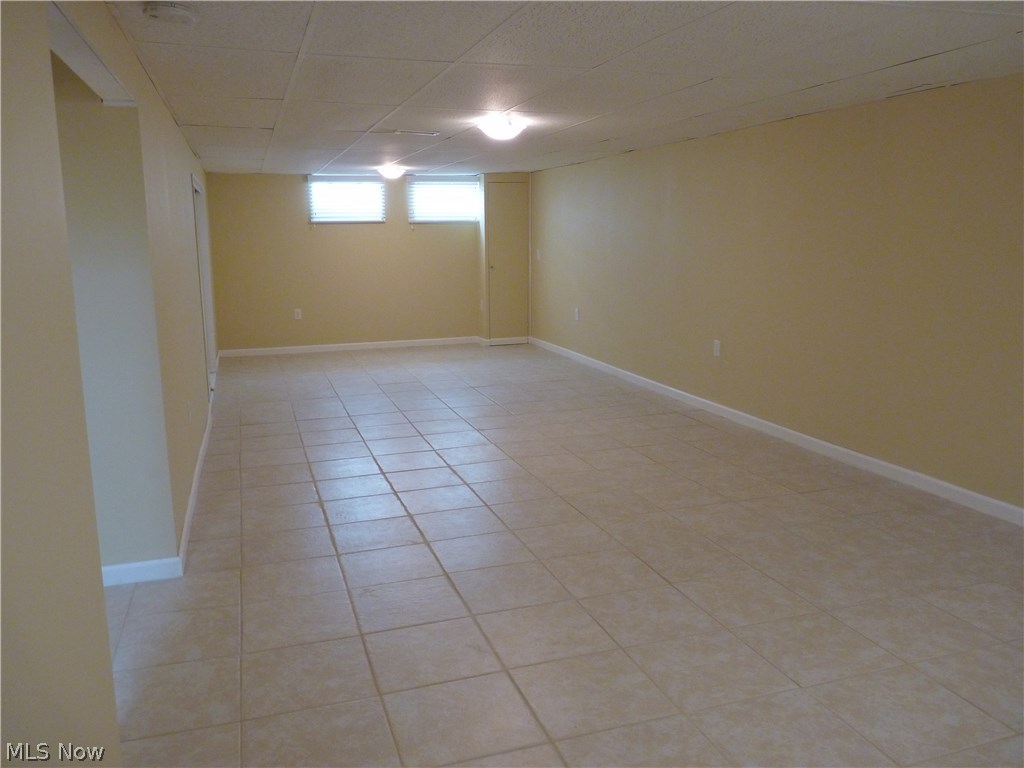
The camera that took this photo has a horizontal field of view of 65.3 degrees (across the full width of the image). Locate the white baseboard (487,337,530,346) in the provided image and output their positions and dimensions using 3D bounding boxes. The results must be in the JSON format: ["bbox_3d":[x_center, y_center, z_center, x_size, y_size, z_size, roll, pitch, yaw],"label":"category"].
[{"bbox_3d":[-0.040,-0.527,9.875,0.553,0.088,0.016,-4,11,-18],"label":"white baseboard"}]

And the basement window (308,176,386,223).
[{"bbox_3d":[-1.917,-2.159,9.360,0.886,0.539,0.060,-4,11,-18],"label":"basement window"}]

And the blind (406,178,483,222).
[{"bbox_3d":[-0.812,-2.246,9.723,0.894,0.555,0.060,-4,11,-18],"label":"blind"}]

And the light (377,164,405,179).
[{"bbox_3d":[-1.220,-2.157,8.105,0.320,0.130,0.320,-4,11,-18],"label":"light"}]

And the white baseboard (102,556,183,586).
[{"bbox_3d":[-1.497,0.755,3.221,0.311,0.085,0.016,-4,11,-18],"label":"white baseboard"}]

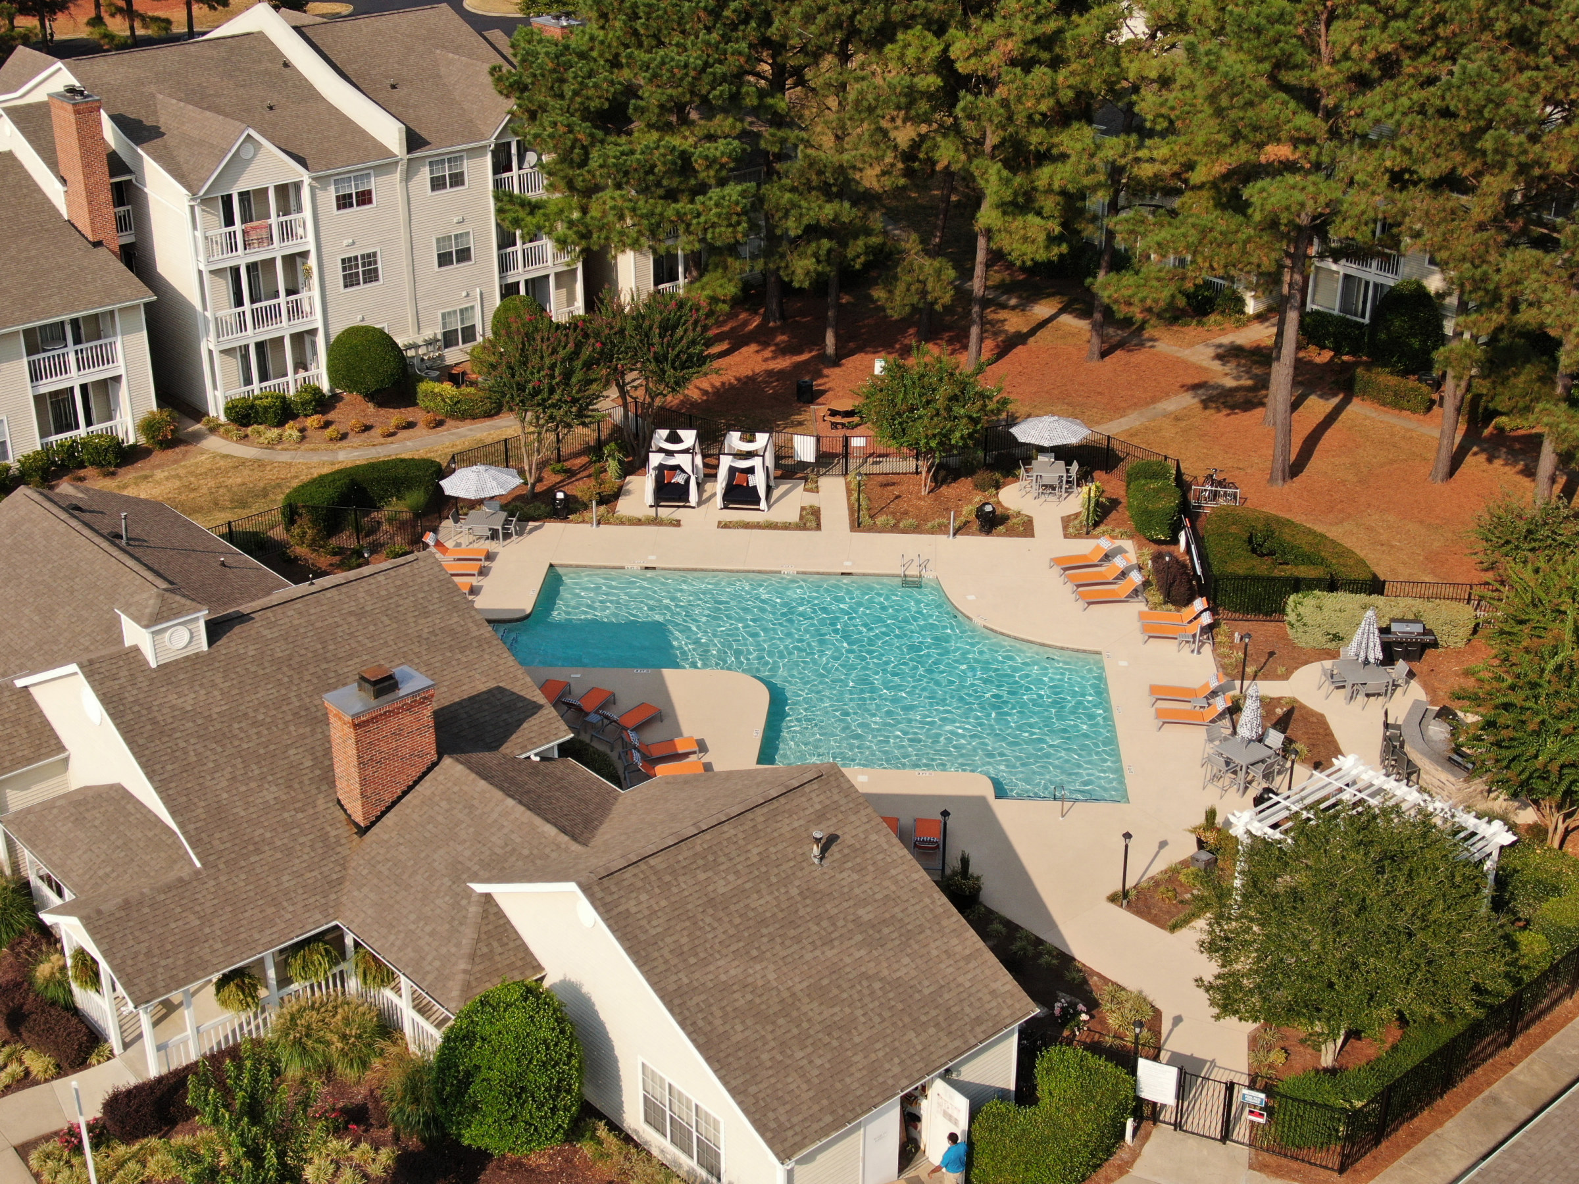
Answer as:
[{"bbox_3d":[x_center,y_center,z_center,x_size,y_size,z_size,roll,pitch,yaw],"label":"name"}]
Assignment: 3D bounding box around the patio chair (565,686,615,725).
[{"bbox_3d":[-5.385,2.984,55.616,0.660,0.820,1.970,11,27,23],"label":"patio chair"}]

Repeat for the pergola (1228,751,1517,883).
[{"bbox_3d":[12.792,6.153,46.553,4.800,2.750,4.800,-20,32,-36],"label":"pergola"}]

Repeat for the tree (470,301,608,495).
[{"bbox_3d":[-8.452,-6.399,71.319,4.600,6.700,4.500,0,23,0],"label":"tree"}]

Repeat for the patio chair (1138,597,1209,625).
[{"bbox_3d":[11.401,0.684,62.333,1.970,0.900,0.690,2,26,4],"label":"patio chair"}]

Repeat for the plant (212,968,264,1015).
[{"bbox_3d":[-11.181,8.076,42.594,0.920,0.920,0.920,0,23,0],"label":"plant"}]

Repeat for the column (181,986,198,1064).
[{"bbox_3d":[-12.007,8.525,41.972,0.190,2.450,0.190,-20,30,-38],"label":"column"}]

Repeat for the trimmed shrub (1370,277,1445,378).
[{"bbox_3d":[24.120,-10.358,82.082,2.700,3.750,2.700,0,26,0],"label":"trimmed shrub"}]

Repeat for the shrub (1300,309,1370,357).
[{"bbox_3d":[22.862,-10.897,87.996,1.400,1.350,3.300,-18,29,-35],"label":"shrub"}]

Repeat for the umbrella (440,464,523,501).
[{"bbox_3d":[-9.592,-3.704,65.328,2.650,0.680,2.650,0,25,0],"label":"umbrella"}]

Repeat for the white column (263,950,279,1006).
[{"bbox_3d":[-10.880,8.516,44.309,0.160,2.350,0.160,-21,33,-37],"label":"white column"}]

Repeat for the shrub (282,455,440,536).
[{"bbox_3d":[-14.120,-3.229,69.863,4.800,1.450,3.600,2,26,4],"label":"shrub"}]

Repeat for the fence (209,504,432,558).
[{"bbox_3d":[-15.216,-1.838,67.484,6.700,1.450,1.600,-6,24,-12],"label":"fence"}]

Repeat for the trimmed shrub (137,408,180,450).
[{"bbox_3d":[-21.747,-5.557,72.252,1.450,1.400,1.450,0,25,0],"label":"trimmed shrub"}]

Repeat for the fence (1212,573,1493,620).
[{"bbox_3d":[16.101,0.287,60.649,8.000,1.400,0.080,1,25,3],"label":"fence"}]

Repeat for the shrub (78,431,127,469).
[{"bbox_3d":[-24.150,-4.952,73.806,1.380,1.150,1.420,22,33,38],"label":"shrub"}]

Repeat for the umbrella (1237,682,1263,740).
[{"bbox_3d":[11.486,3.562,52.648,0.620,2.800,0.620,-16,28,-32],"label":"umbrella"}]

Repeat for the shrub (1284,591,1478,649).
[{"bbox_3d":[17.207,0.766,61.043,5.400,1.220,1.450,1,23,4],"label":"shrub"}]

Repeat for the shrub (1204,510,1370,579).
[{"bbox_3d":[14.620,-0.918,63.177,4.900,1.450,5.100,1,25,3],"label":"shrub"}]

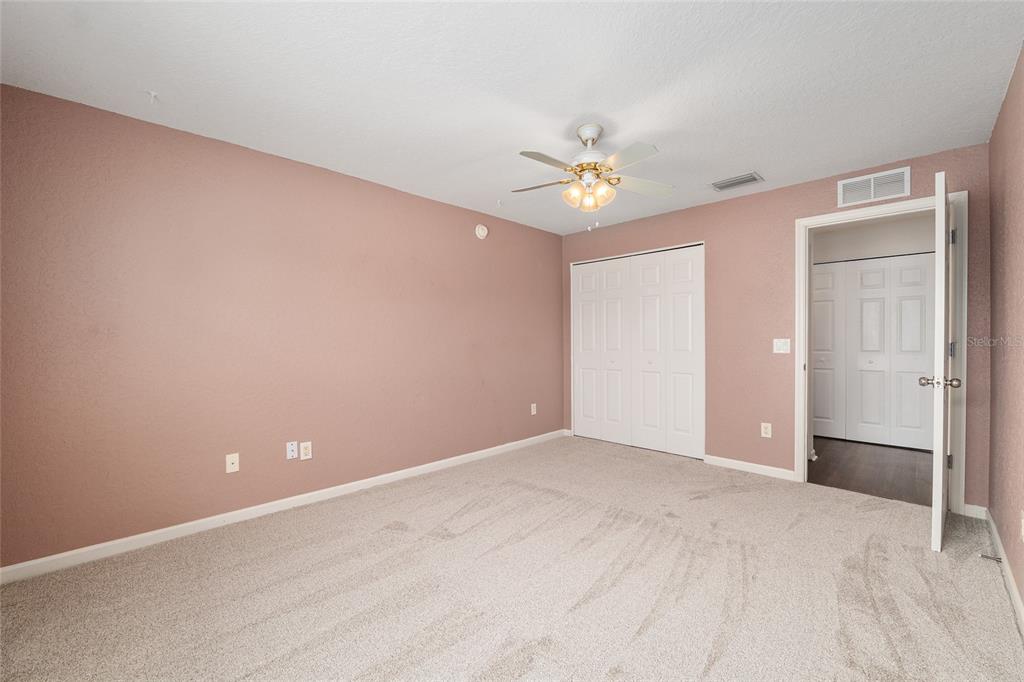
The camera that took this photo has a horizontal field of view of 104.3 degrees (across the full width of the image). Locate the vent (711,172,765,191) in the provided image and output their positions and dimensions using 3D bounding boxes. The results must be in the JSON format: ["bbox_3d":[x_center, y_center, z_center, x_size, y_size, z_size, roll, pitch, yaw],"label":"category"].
[{"bbox_3d":[1.799,-1.269,3.196,0.260,0.020,0.349,0,0,-44],"label":"vent"}]

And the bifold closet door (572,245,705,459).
[{"bbox_3d":[1.306,0.114,4.362,0.040,2.065,1.539,0,0,-44],"label":"bifold closet door"}]

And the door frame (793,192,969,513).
[{"bbox_3d":[2.681,0.085,2.962,0.138,2.128,0.921,0,0,-44],"label":"door frame"}]

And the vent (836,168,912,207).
[{"bbox_3d":[2.637,-1.118,2.911,0.023,0.201,0.393,0,0,-44],"label":"vent"}]

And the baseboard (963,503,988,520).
[{"bbox_3d":[2.991,1.103,2.564,0.015,0.079,0.101,0,0,-44],"label":"baseboard"}]

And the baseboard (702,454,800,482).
[{"bbox_3d":[2.069,1.112,3.514,0.015,0.082,0.704,0,0,-44],"label":"baseboard"}]

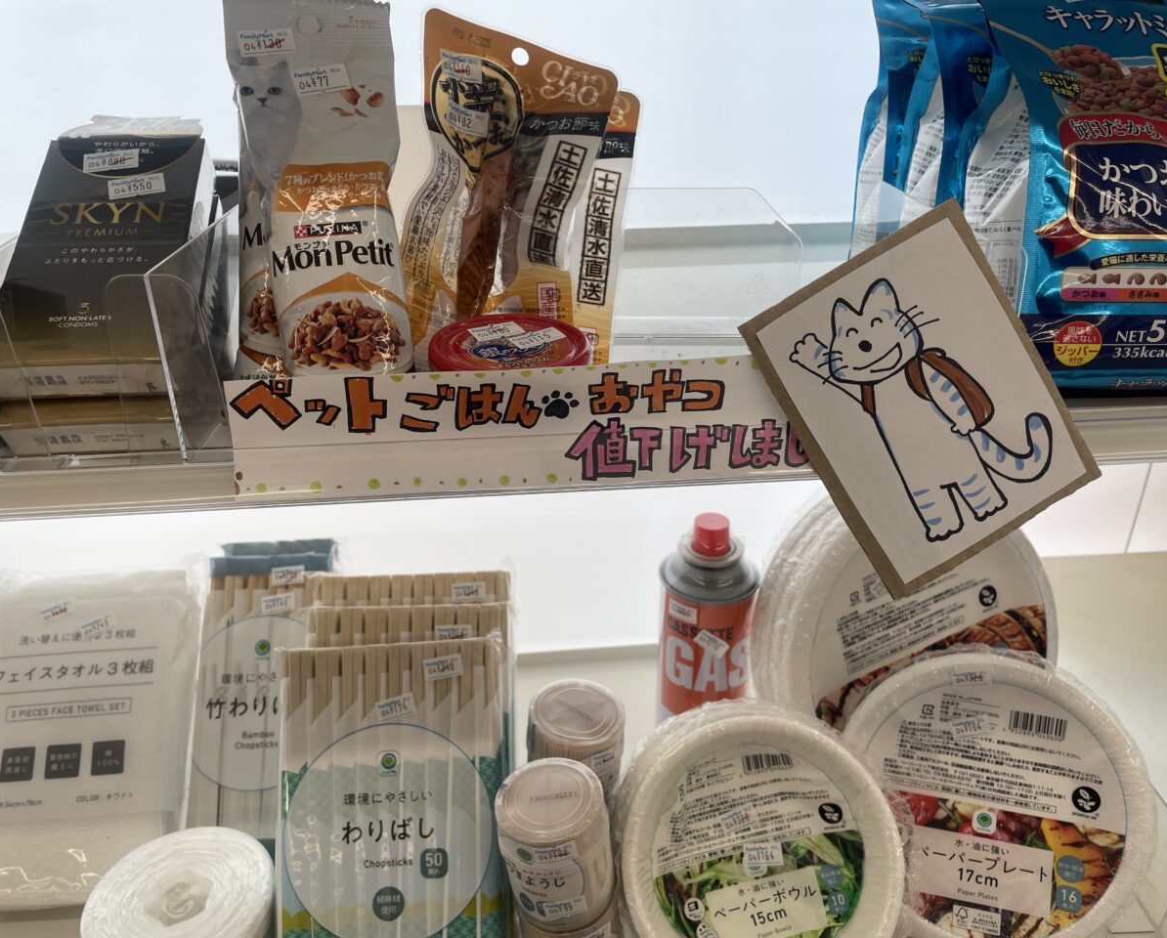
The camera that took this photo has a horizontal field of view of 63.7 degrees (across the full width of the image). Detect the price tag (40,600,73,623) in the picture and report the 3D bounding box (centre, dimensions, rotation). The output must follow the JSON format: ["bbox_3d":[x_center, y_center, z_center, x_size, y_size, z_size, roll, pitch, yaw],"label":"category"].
[{"bbox_3d":[-0.334,0.092,0.598,0.022,0.012,0.002,-22,-14,-9],"label":"price tag"}]

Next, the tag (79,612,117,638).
[{"bbox_3d":[-0.307,0.100,0.596,0.022,0.012,0.002,-21,-14,-9],"label":"tag"}]

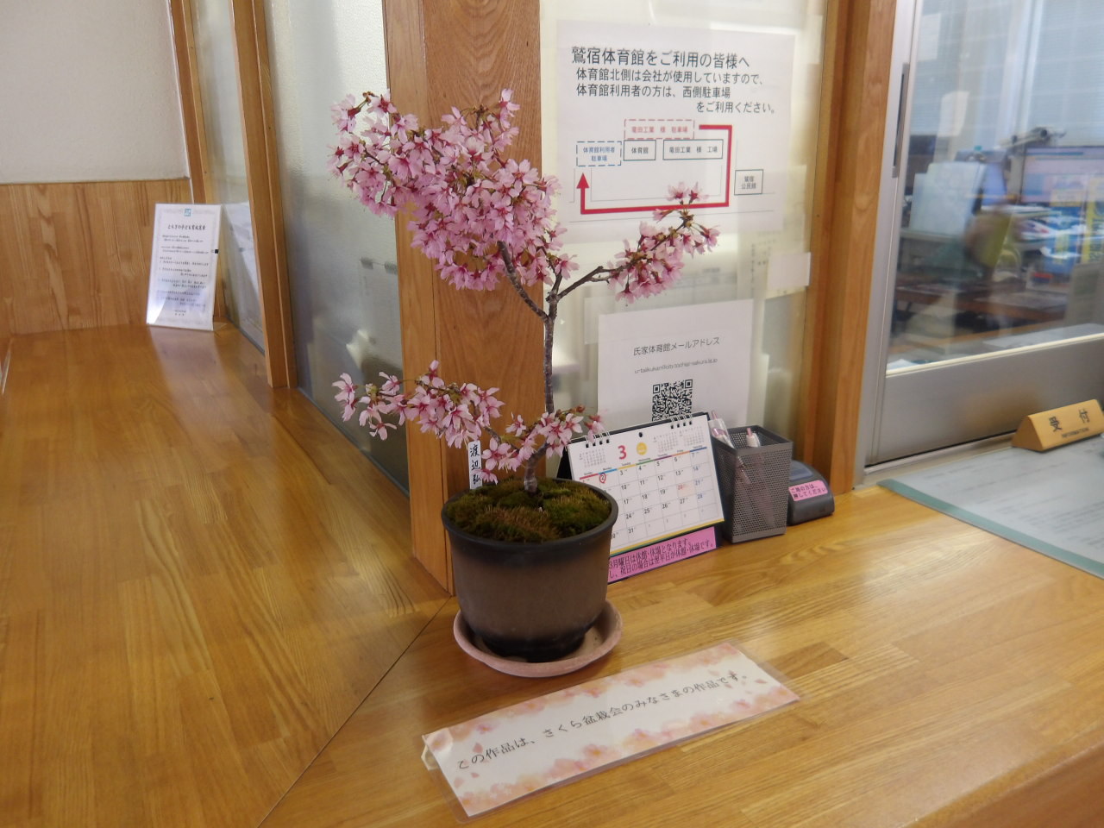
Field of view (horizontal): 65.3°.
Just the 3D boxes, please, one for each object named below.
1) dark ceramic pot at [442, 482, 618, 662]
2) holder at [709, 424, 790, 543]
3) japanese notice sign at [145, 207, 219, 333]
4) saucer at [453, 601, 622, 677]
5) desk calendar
[{"bbox_3d":[-0.016,0.132,0.709,0.144,0.116,0.144,-1,16,0],"label":"dark ceramic pot"},{"bbox_3d":[0.212,0.075,0.941,0.068,0.105,0.068,-6,17,-19],"label":"holder"},{"bbox_3d":[-0.926,-0.375,2.183,0.221,0.300,0.095,6,17,23],"label":"japanese notice sign"},{"bbox_3d":[-0.011,0.182,0.729,0.143,0.020,0.143,-1,16,0],"label":"saucer"},{"bbox_3d":[0.090,0.075,0.884,0.177,0.138,0.088,-11,19,-32],"label":"desk calendar"}]

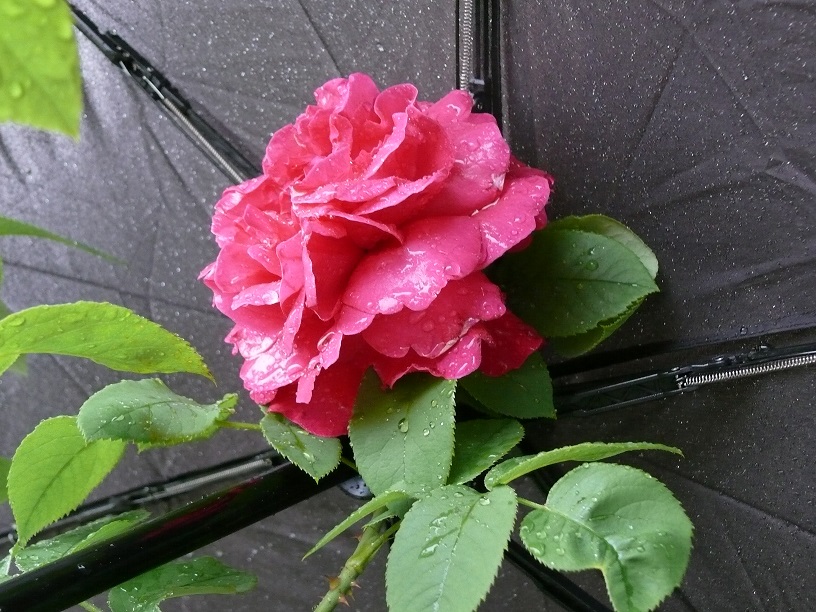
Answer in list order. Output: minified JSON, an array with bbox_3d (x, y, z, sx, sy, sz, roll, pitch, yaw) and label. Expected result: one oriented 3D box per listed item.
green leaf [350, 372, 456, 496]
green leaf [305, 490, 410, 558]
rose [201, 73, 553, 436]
[{"bbox_3d":[-0.001,0.038,0.374,0.031,0.010,0.042,3,74,1],"label":"green leaf"},{"bbox_3d":[-0.014,0.061,0.362,0.037,0.011,0.020,-34,15,-7],"label":"green leaf"},{"bbox_3d":[-0.009,-0.015,0.372,0.104,0.078,0.104,0,59,30],"label":"rose"}]

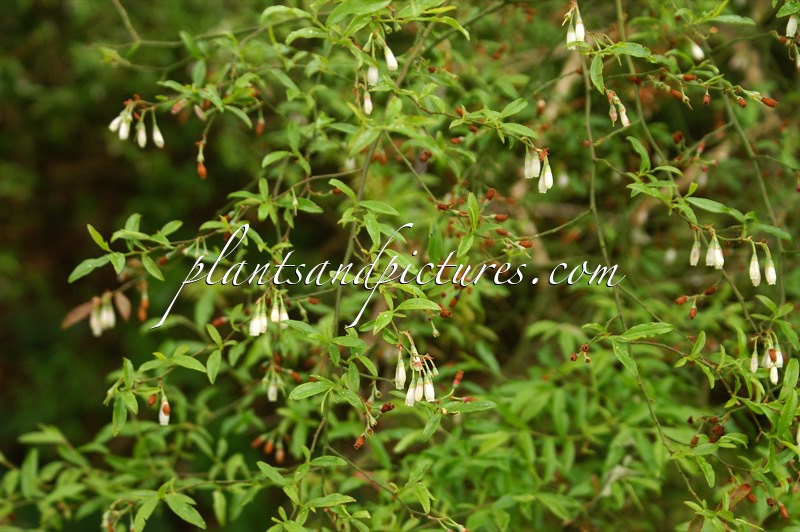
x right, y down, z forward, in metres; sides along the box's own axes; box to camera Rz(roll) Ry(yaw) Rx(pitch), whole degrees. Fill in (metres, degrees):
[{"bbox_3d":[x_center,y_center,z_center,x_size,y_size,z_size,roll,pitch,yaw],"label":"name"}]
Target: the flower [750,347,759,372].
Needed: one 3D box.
[{"bbox_3d":[0.149,0.040,0.700,0.003,0.011,0.003,2,7,0],"label":"flower"}]

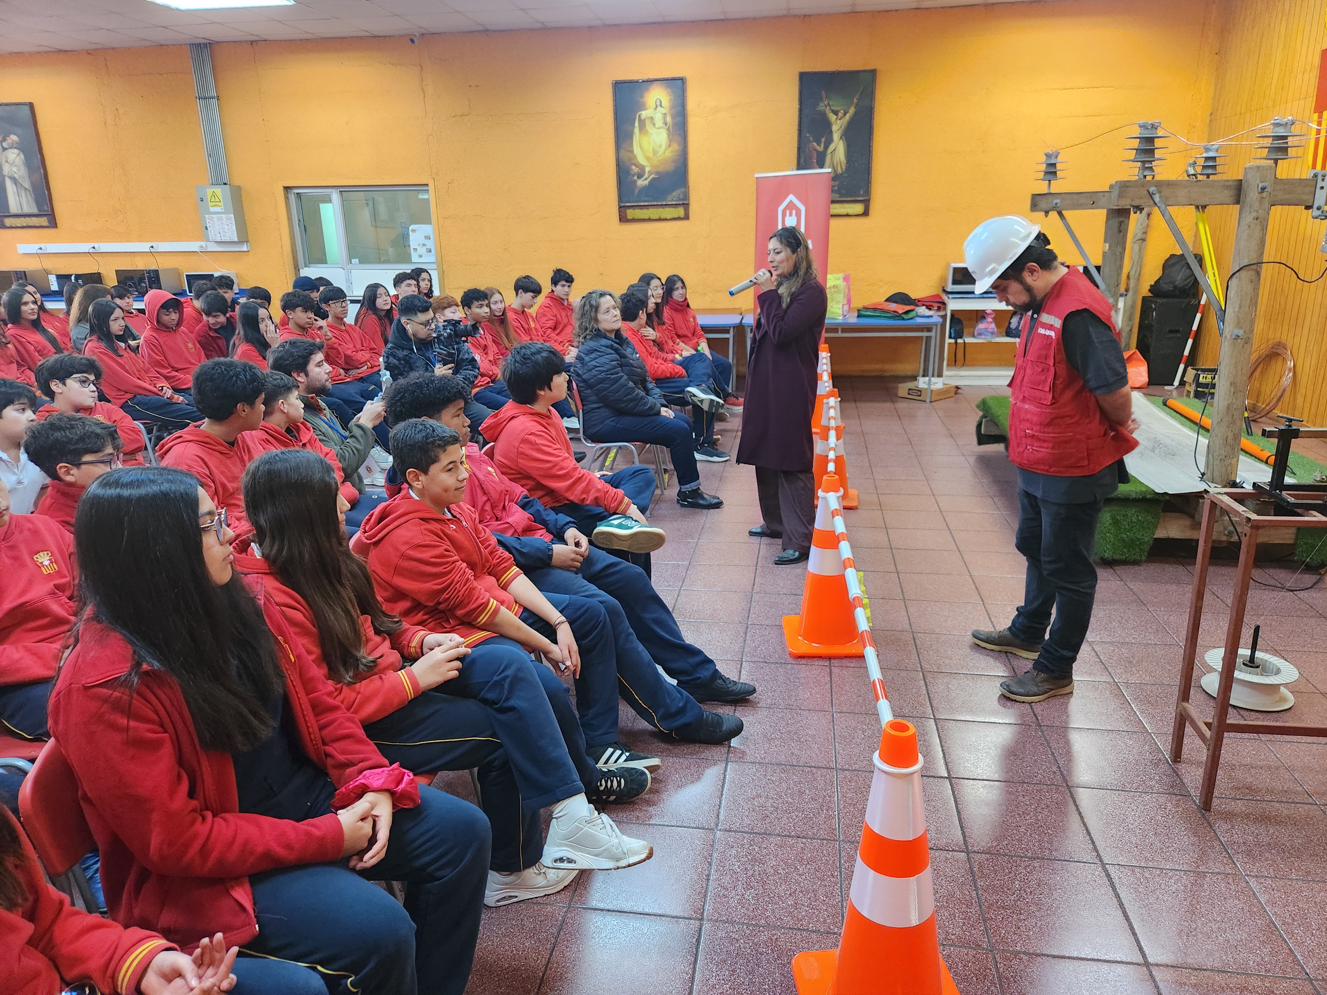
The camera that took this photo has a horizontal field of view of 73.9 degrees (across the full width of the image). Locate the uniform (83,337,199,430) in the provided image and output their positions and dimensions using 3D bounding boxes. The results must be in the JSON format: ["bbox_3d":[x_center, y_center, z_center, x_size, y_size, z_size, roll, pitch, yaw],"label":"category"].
[{"bbox_3d":[-3.346,-0.599,5.727,0.820,0.980,0.480,3,17,14],"label":"uniform"}]

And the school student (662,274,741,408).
[{"bbox_3d":[0.346,-1.343,7.823,0.820,1.210,0.500,7,19,26],"label":"school student"}]

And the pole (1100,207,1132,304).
[{"bbox_3d":[3.059,-1.346,6.104,0.150,1.560,0.150,2,17,9],"label":"pole"}]

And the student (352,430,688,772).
[{"bbox_3d":[-0.430,0.341,2.538,0.840,1.140,0.520,1,17,7],"label":"student"}]

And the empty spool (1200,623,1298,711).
[{"bbox_3d":[2.092,0.570,3.128,0.284,0.260,0.284,2,17,9],"label":"empty spool"}]

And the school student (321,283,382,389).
[{"bbox_3d":[-2.282,-0.990,6.791,0.800,1.246,0.500,3,17,13],"label":"school student"}]

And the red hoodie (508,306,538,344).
[{"bbox_3d":[-0.987,-1.218,6.891,0.480,0.620,0.480,3,17,14],"label":"red hoodie"}]

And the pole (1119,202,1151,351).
[{"bbox_3d":[4.214,-1.762,7.882,0.110,1.800,0.110,1,18,9],"label":"pole"}]

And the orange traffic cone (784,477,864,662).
[{"bbox_3d":[0.651,0.251,3.521,0.300,0.699,0.300,-1,17,1],"label":"orange traffic cone"}]

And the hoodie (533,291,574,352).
[{"bbox_3d":[-0.818,-1.373,7.292,0.460,0.660,0.480,5,18,20],"label":"hoodie"}]

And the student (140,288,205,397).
[{"bbox_3d":[-3.498,-1.086,6.341,0.420,0.789,0.500,6,18,22],"label":"student"}]

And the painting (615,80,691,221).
[{"bbox_3d":[-0.122,-3.775,9.616,0.783,1.454,0.050,2,17,9],"label":"painting"}]

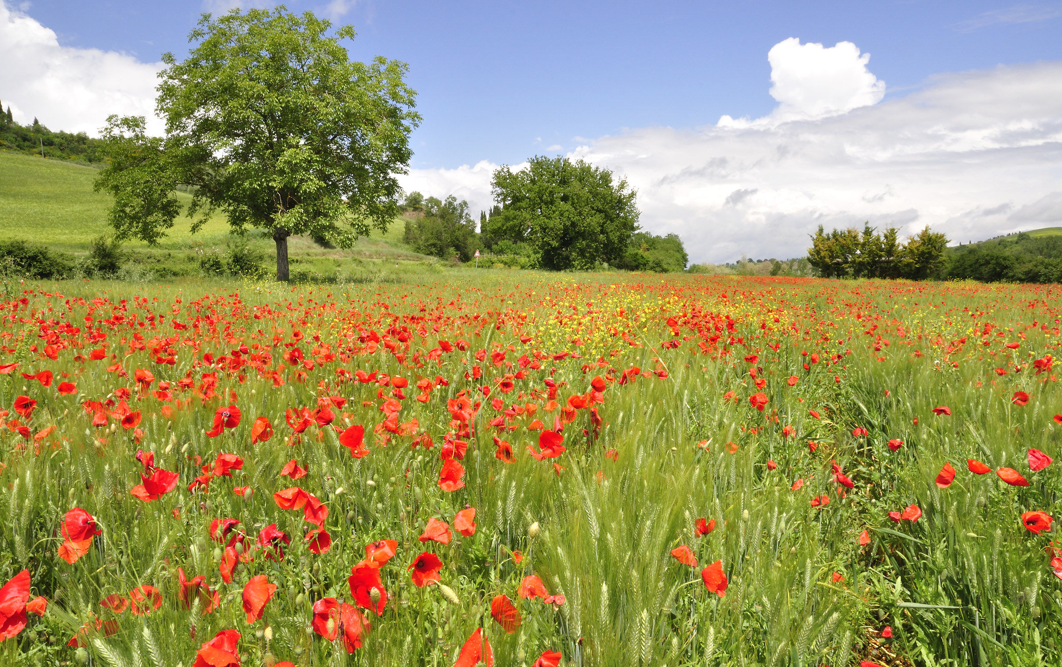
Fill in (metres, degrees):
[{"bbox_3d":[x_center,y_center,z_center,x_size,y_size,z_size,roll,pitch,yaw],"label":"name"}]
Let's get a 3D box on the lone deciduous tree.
[{"bbox_3d":[-9.650,-6.604,26.000,11.136,9.899,10.000,0,5,0],"label":"lone deciduous tree"}]

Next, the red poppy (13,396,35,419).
[{"bbox_3d":[-1.893,0.276,2.750,0.062,0.087,0.081,5,7,43],"label":"red poppy"}]

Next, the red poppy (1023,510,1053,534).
[{"bbox_3d":[1.184,0.442,1.720,0.060,0.054,0.070,-4,7,-40],"label":"red poppy"}]

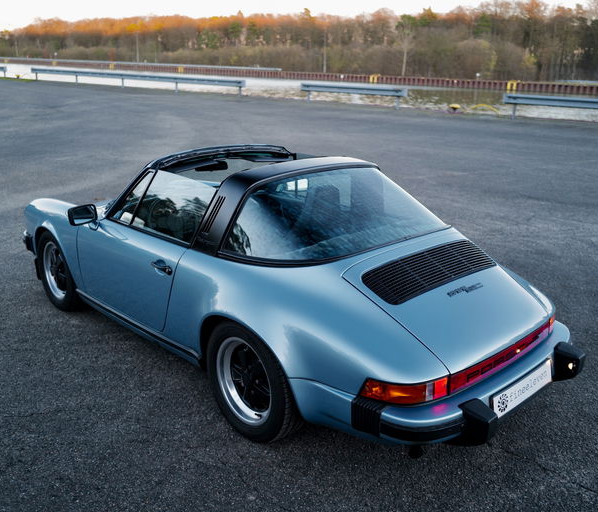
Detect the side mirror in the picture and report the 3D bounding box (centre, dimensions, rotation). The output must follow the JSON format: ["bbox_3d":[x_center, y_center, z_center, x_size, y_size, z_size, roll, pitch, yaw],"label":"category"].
[{"bbox_3d":[-1.399,-0.265,3.835,0.180,0.110,0.090,-15,24,-41],"label":"side mirror"}]

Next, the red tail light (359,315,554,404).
[{"bbox_3d":[0.867,0.436,2.854,1.400,0.140,0.260,-15,24,-41],"label":"red tail light"}]

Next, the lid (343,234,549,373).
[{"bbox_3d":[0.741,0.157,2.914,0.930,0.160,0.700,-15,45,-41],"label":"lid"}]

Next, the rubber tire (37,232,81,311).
[{"bbox_3d":[-1.788,0.086,4.634,0.205,0.630,0.630,-15,24,-41],"label":"rubber tire"}]

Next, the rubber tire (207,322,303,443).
[{"bbox_3d":[-0.217,0.631,3.086,0.225,0.630,0.630,-15,24,-41],"label":"rubber tire"}]

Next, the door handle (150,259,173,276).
[{"bbox_3d":[-0.773,0.071,3.354,0.050,0.060,0.200,-15,24,-41],"label":"door handle"}]

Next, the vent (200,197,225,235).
[{"bbox_3d":[-0.463,-0.217,3.218,0.080,0.215,0.040,20,-5,44],"label":"vent"}]

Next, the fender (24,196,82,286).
[{"bbox_3d":[-1.789,-0.186,4.694,0.360,0.560,1.130,-15,24,-41],"label":"fender"}]

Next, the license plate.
[{"bbox_3d":[1.024,0.604,2.727,0.520,0.110,0.020,-15,24,-41],"label":"license plate"}]

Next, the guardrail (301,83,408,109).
[{"bbox_3d":[2.006,-6.201,23.098,4.700,0.750,0.200,14,22,34],"label":"guardrail"}]

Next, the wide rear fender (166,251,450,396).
[{"bbox_3d":[-0.084,0.344,2.913,0.370,0.600,1.600,-15,24,-41],"label":"wide rear fender"}]

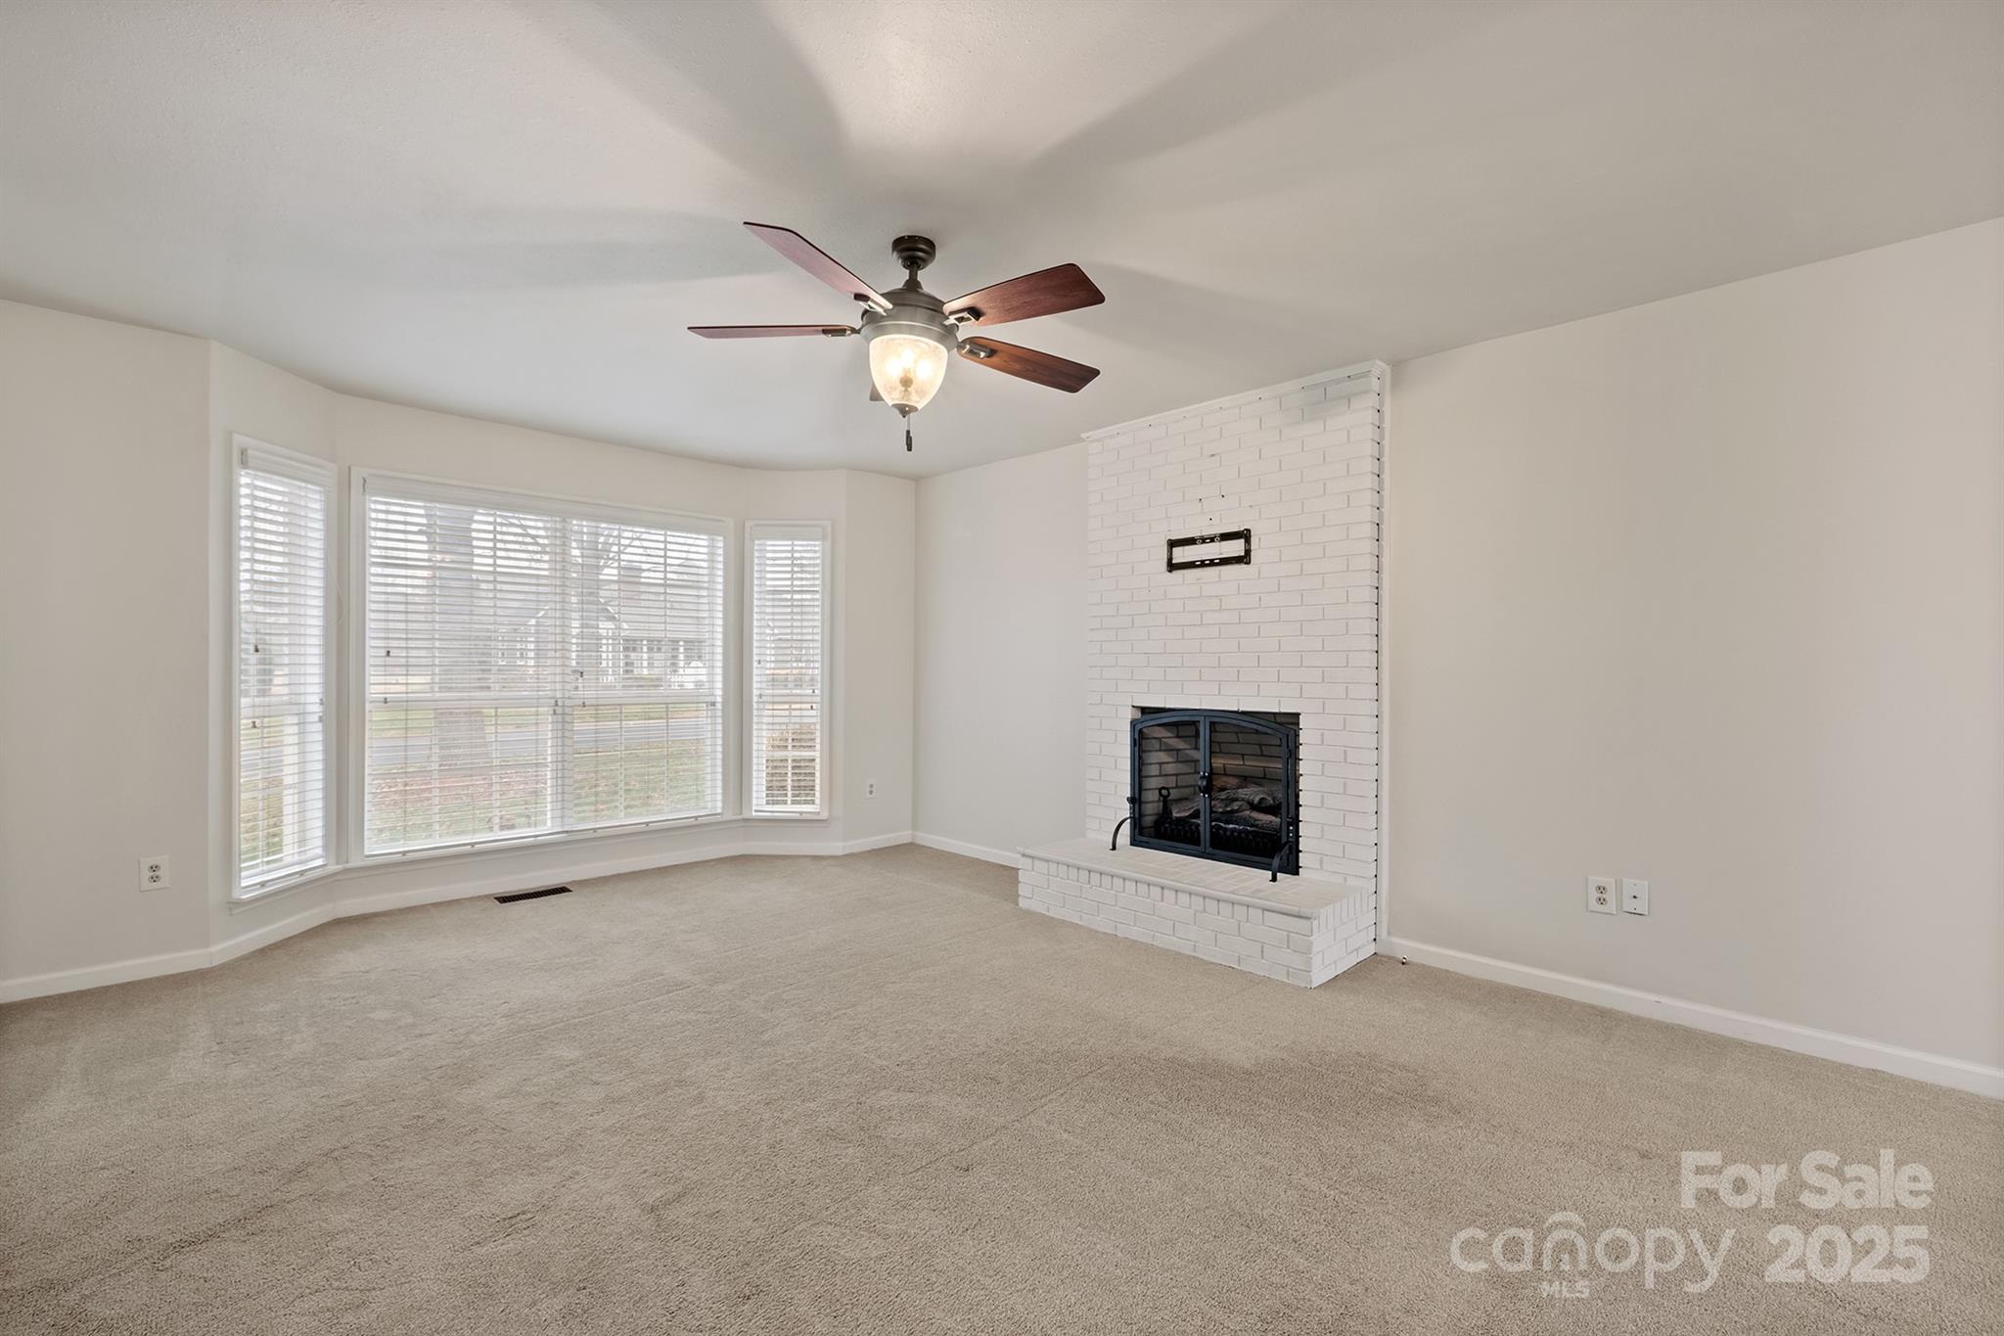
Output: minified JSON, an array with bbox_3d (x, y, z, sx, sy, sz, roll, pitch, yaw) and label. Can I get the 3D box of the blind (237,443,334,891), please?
[{"bbox_3d":[-3.127,-0.002,3.626,0.056,1.798,0.460,0,0,0],"label":"blind"}]

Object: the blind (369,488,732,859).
[{"bbox_3d":[-2.391,-0.004,4.598,1.797,1.824,0.060,0,0,-45],"label":"blind"}]

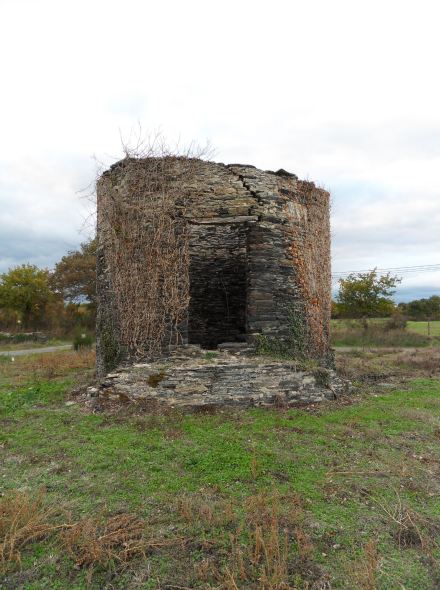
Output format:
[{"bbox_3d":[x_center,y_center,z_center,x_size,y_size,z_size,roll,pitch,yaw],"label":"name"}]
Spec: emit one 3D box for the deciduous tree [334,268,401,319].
[{"bbox_3d":[18.000,-0.200,49.500,7.700,6.100,7.300,-1,-2,20],"label":"deciduous tree"}]

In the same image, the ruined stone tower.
[{"bbox_3d":[-0.150,-0.260,9.900,5.450,4.300,5.450,0,-2,-4],"label":"ruined stone tower"}]

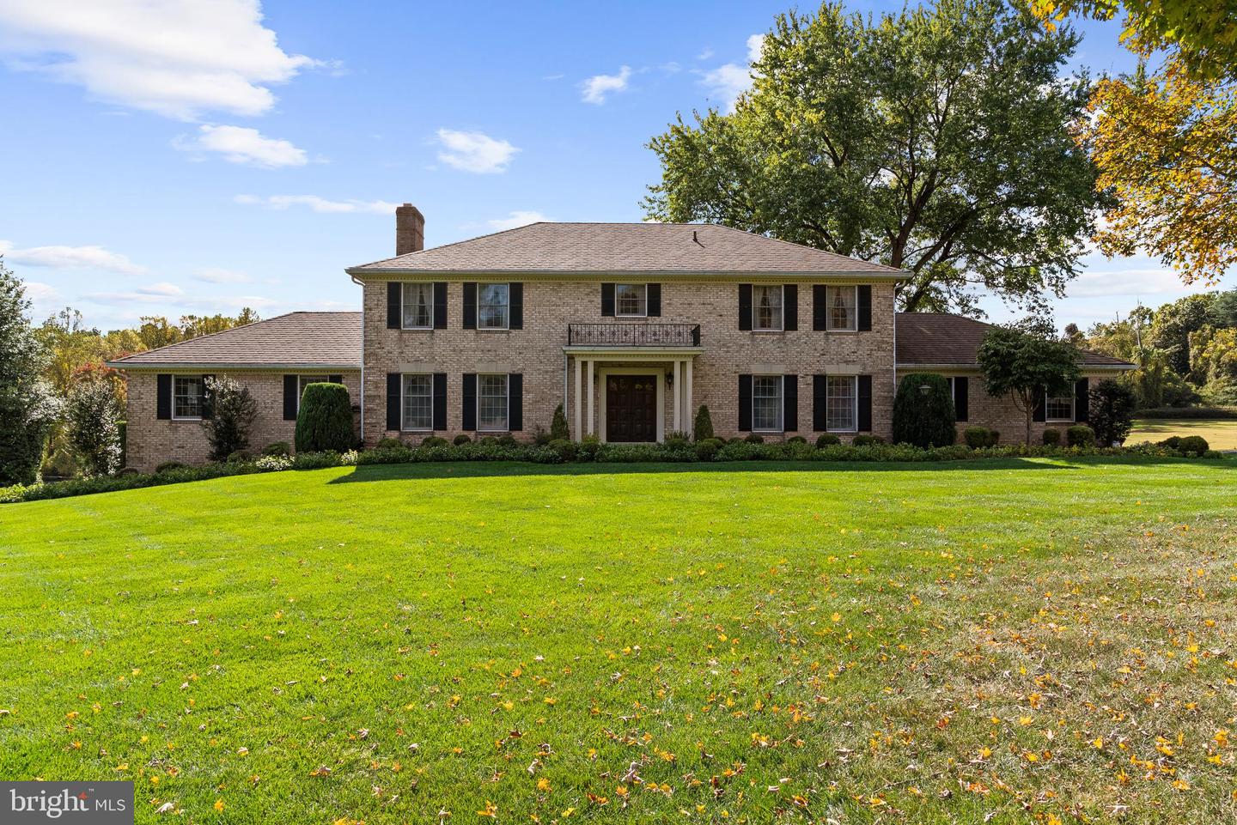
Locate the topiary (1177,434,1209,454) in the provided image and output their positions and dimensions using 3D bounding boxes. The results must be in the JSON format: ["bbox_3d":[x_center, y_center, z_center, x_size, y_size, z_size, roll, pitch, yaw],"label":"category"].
[{"bbox_3d":[14.826,0.841,21.300,0.800,0.550,0.780,0,0,-1],"label":"topiary"}]

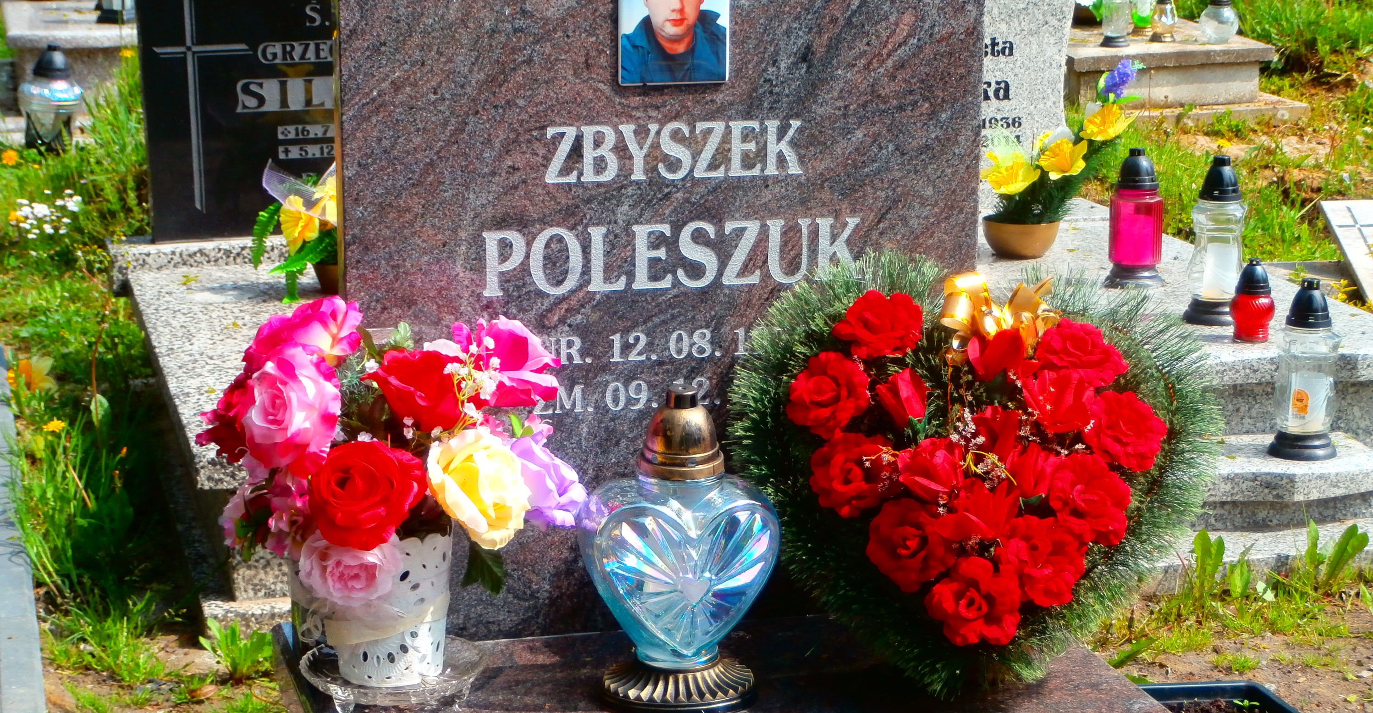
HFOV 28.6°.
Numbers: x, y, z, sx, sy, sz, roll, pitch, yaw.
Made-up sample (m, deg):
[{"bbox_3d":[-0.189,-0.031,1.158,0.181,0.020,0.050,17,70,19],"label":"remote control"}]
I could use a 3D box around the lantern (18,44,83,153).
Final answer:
[{"bbox_3d":[-1.858,-0.755,7.867,0.180,0.301,0.180,-3,13,-15],"label":"lantern"}]

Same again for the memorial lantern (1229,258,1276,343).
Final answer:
[{"bbox_3d":[1.004,-0.102,4.768,0.080,0.143,0.080,-3,12,-15],"label":"memorial lantern"}]

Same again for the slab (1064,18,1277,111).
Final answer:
[{"bbox_3d":[1.643,-1.208,10.845,0.884,0.230,1.500,-3,12,-15],"label":"slab"}]

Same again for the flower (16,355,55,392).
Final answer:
[{"bbox_3d":[-1.293,0.035,5.350,0.082,0.076,0.065,-5,13,-21],"label":"flower"}]

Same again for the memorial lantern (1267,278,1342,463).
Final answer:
[{"bbox_3d":[0.962,0.018,4.190,0.107,0.274,0.107,-3,13,-15],"label":"memorial lantern"}]

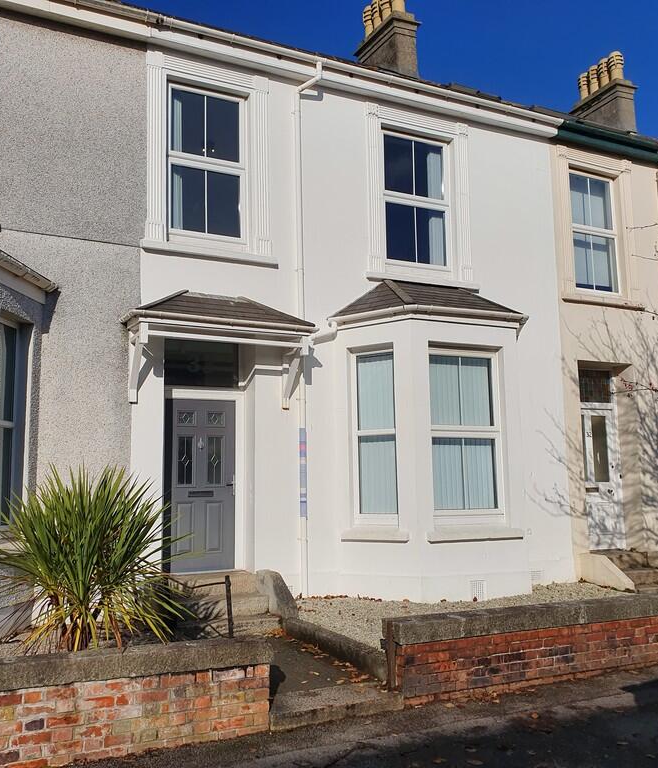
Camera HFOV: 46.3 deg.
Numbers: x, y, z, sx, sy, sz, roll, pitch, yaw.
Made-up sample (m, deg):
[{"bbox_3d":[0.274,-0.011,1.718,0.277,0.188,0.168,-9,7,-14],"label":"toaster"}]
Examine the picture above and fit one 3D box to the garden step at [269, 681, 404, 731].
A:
[{"bbox_3d":[-0.017,2.300,5.529,1.052,0.106,0.415,3,-8,-27],"label":"garden step"}]

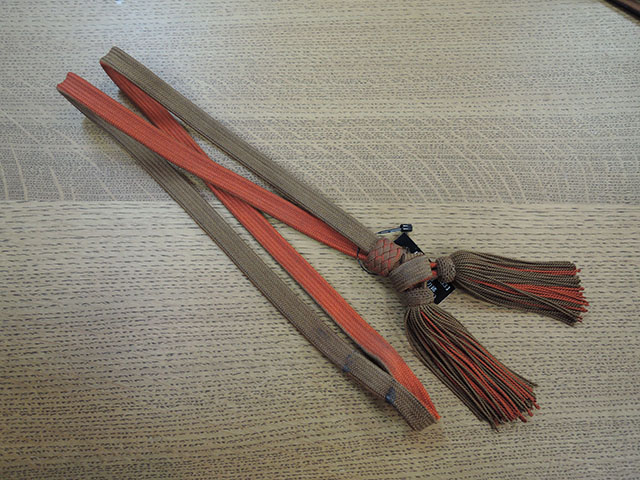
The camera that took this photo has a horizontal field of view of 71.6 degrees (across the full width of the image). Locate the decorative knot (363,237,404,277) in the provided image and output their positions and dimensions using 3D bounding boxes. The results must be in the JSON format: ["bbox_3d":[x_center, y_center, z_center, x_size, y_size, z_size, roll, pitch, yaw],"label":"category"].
[{"bbox_3d":[0.035,0.009,0.238,0.017,0.018,0.022,39,69,18],"label":"decorative knot"}]

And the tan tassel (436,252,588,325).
[{"bbox_3d":[0.101,0.024,0.232,0.078,0.015,0.036,6,63,3],"label":"tan tassel"}]

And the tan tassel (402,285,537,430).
[{"bbox_3d":[0.068,0.056,0.215,0.033,0.015,0.082,-41,70,-18],"label":"tan tassel"}]

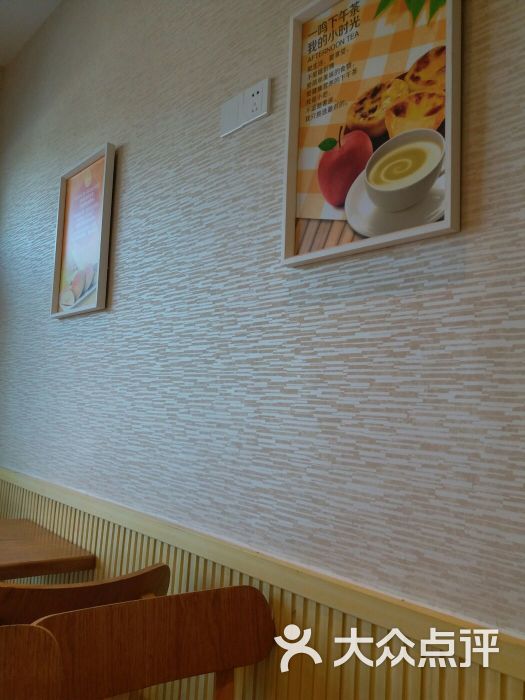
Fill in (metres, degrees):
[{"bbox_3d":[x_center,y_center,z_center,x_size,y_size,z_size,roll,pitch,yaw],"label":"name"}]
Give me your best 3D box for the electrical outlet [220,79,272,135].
[{"bbox_3d":[-0.042,-0.595,1.397,0.011,0.087,0.173,7,-7,-42],"label":"electrical outlet"}]

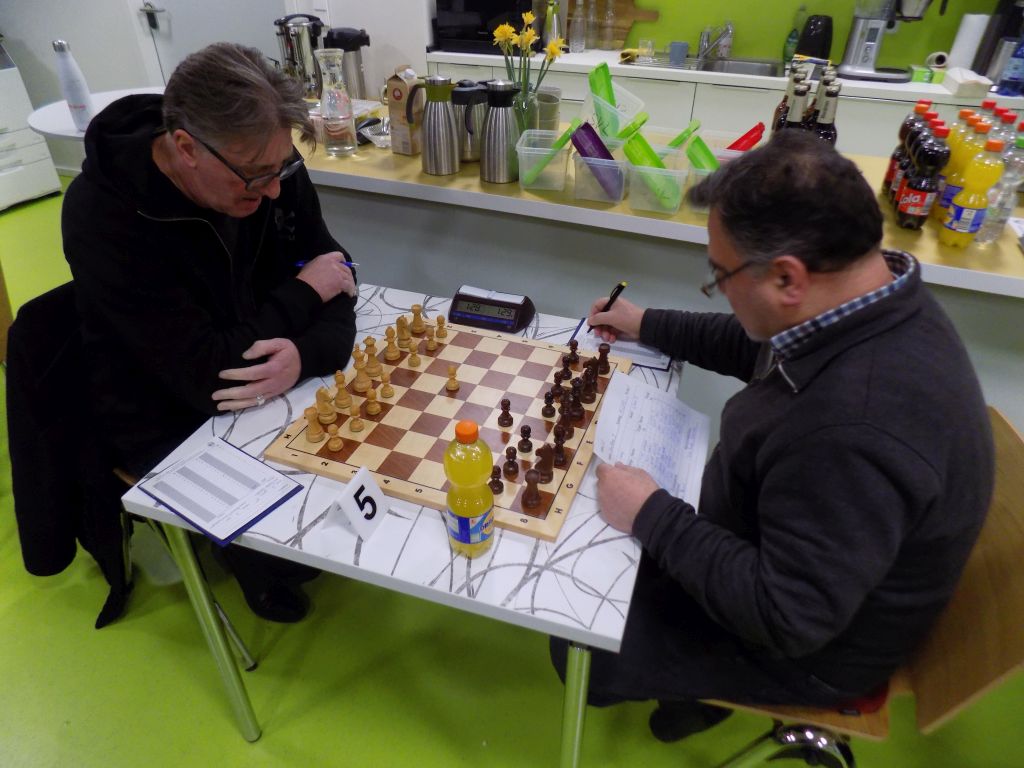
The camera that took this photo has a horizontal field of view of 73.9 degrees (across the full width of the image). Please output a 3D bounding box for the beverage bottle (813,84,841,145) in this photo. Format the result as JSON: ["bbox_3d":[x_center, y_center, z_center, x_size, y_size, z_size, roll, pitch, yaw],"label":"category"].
[{"bbox_3d":[0.798,-0.633,1.770,0.067,0.258,0.067,15,37,19],"label":"beverage bottle"}]

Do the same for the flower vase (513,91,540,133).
[{"bbox_3d":[0.046,-0.810,2.081,0.085,0.180,0.085,1,34,1],"label":"flower vase"}]

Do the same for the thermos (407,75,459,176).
[{"bbox_3d":[-0.216,-0.716,1.879,0.142,0.248,0.110,1,34,0],"label":"thermos"}]

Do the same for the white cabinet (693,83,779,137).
[{"bbox_3d":[1.421,-1.141,3.458,1.000,0.750,0.560,12,36,16],"label":"white cabinet"}]

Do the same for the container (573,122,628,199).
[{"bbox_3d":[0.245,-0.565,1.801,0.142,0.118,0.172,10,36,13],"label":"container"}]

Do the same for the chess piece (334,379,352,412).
[{"bbox_3d":[-0.312,0.006,1.241,0.032,0.071,0.032,13,36,16],"label":"chess piece"}]

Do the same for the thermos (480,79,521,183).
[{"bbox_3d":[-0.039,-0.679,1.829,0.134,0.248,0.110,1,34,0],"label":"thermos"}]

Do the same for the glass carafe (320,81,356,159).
[{"bbox_3d":[-0.524,-0.832,2.019,0.100,0.286,0.100,1,35,0],"label":"glass carafe"}]

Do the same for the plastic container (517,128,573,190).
[{"bbox_3d":[0.095,-0.615,1.875,0.142,0.113,0.172,5,35,6],"label":"plastic container"}]

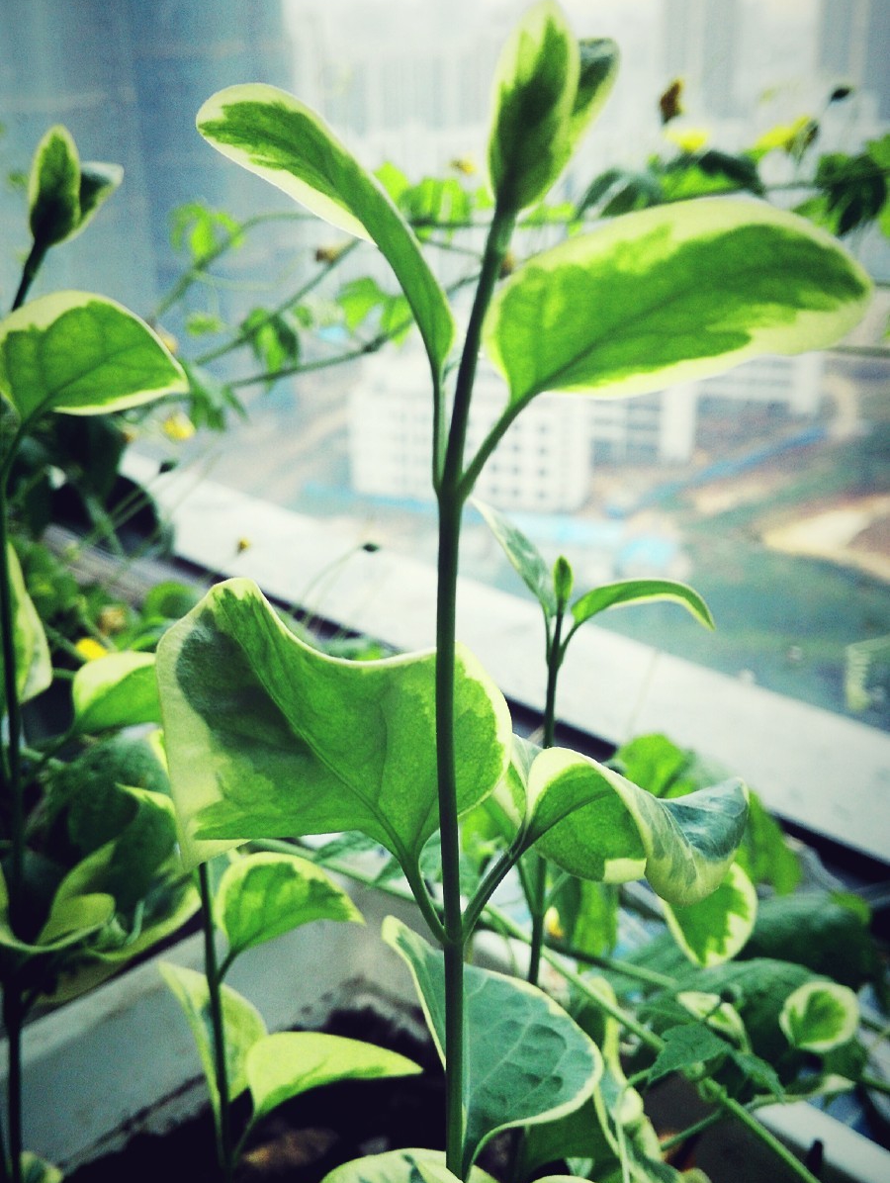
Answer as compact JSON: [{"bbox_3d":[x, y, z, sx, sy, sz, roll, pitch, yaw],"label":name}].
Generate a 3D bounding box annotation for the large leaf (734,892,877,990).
[{"bbox_3d":[0.109,0.105,0.340,0.041,0.020,0.026,-2,25,0],"label":"large leaf"}]

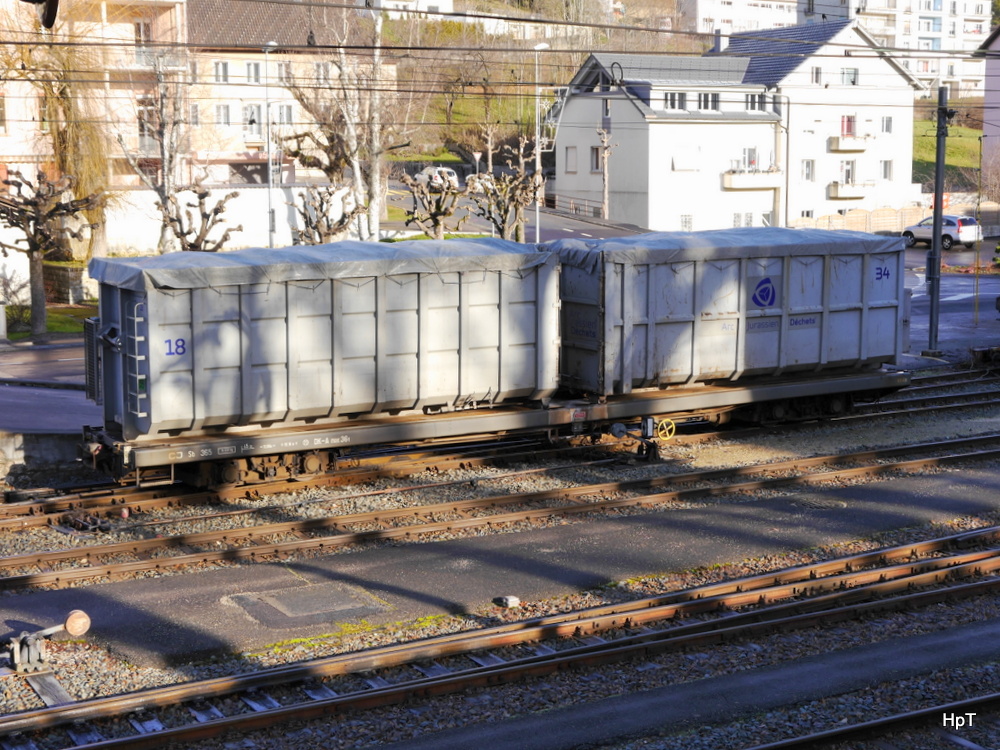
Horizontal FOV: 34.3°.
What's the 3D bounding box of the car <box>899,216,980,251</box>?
[{"bbox_3d":[22.479,-7.317,82.515,1.820,1.680,4.550,-5,9,-30],"label":"car"}]

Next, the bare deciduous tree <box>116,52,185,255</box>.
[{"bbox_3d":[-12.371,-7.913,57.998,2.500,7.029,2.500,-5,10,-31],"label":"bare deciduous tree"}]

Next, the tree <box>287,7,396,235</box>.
[{"bbox_3d":[-5.833,-9.115,59.630,3.900,8.886,3.900,0,8,0],"label":"tree"}]

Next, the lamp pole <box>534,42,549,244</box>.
[{"bbox_3d":[1.611,-8.346,62.630,0.650,8.885,0.250,4,9,25],"label":"lamp pole"}]

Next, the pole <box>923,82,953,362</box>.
[{"bbox_3d":[10.800,-3.848,39.888,0.550,6.507,0.500,-5,10,-31],"label":"pole"}]

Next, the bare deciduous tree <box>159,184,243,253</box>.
[{"bbox_3d":[-9.248,-3.933,50.280,2.550,3.951,2.550,-5,10,-31],"label":"bare deciduous tree"}]

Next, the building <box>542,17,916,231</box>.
[{"bbox_3d":[15.083,-16.502,106.047,21.688,12.921,13.595,-5,9,-29],"label":"building"}]

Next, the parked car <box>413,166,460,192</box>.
[{"bbox_3d":[-3.920,-12.485,102.885,1.760,1.620,4.200,-3,9,-19],"label":"parked car"}]

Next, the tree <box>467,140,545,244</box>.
[{"bbox_3d":[0.263,-6.538,62.872,2.850,5.251,2.850,0,8,0],"label":"tree"}]

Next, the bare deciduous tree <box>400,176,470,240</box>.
[{"bbox_3d":[-2.383,-5.452,60.274,2.600,3.860,2.600,0,8,0],"label":"bare deciduous tree"}]

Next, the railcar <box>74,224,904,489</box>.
[{"bbox_3d":[0.754,-0.556,28.377,16.200,3.650,2.450,-5,9,-32],"label":"railcar"}]

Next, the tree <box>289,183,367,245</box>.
[{"bbox_3d":[-5.890,-4.591,55.270,2.550,3.809,2.550,-5,10,-31],"label":"tree"}]

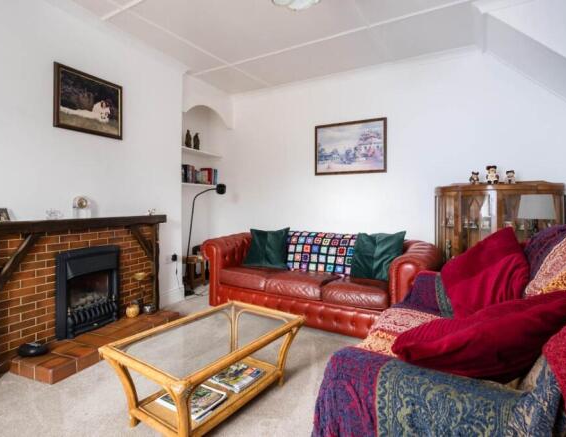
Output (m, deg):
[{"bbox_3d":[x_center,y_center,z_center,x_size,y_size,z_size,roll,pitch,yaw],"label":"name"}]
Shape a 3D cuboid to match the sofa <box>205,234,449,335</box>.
[{"bbox_3d":[0.312,0.544,2.991,2.160,0.754,0.856,1,2,27],"label":"sofa"}]

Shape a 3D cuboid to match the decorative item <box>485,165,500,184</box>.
[{"bbox_3d":[1.776,-0.364,2.468,0.092,0.153,0.082,1,2,36],"label":"decorative item"}]

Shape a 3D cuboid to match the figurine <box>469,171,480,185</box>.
[{"bbox_3d":[1.660,-0.344,2.527,0.071,0.106,0.063,1,2,36],"label":"figurine"}]

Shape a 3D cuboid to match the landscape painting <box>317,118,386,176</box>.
[{"bbox_3d":[0.728,-0.781,3.254,0.800,0.578,0.031,1,2,27],"label":"landscape painting"}]

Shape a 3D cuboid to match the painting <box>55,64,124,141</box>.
[{"bbox_3d":[-1.546,-0.927,2.375,0.031,0.477,0.530,1,2,27],"label":"painting"}]

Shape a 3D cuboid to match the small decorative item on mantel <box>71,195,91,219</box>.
[{"bbox_3d":[-1.550,-0.082,2.243,0.087,0.175,0.117,2,2,44],"label":"small decorative item on mantel"}]

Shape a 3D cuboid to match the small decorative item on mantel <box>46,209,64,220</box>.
[{"bbox_3d":[-1.629,-0.029,2.078,0.071,0.087,0.107,1,2,33],"label":"small decorative item on mantel"}]

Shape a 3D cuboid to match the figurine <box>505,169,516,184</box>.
[{"bbox_3d":[1.887,-0.341,2.412,0.063,0.112,0.061,1,2,38],"label":"figurine"}]

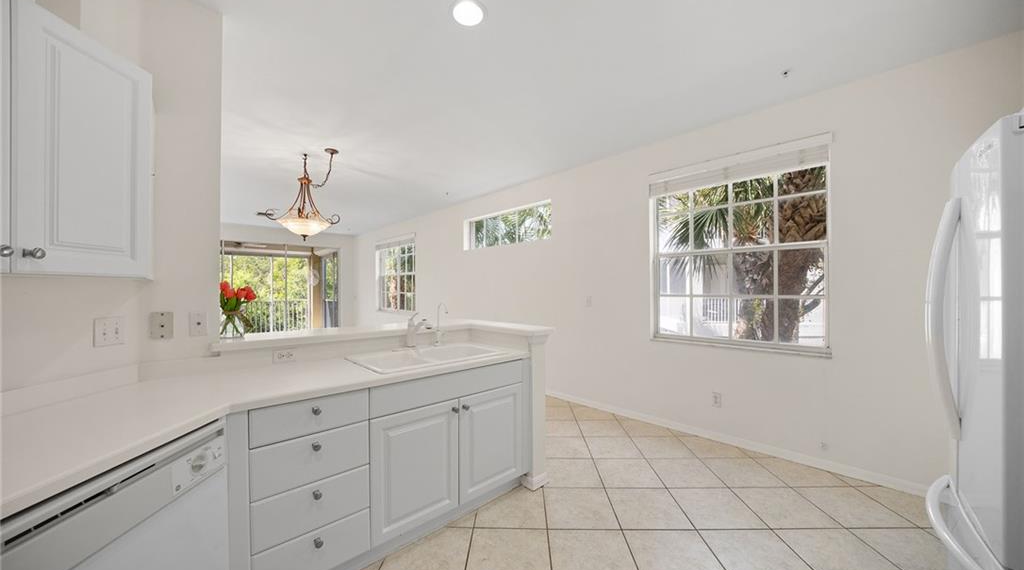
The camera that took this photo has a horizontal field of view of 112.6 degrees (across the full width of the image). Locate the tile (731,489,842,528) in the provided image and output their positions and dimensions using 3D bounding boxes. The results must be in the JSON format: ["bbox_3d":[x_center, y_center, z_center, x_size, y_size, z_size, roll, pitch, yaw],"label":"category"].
[{"bbox_3d":[1.632,1.341,2.056,0.405,0.012,0.385,0,0,-1],"label":"tile"}]

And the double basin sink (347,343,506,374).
[{"bbox_3d":[-0.516,0.525,2.125,0.820,0.190,0.530,0,0,-44],"label":"double basin sink"}]

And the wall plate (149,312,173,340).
[{"bbox_3d":[-1.612,0.190,1.570,0.077,0.124,0.008,0,0,-41],"label":"wall plate"}]

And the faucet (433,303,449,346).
[{"bbox_3d":[-0.510,0.280,2.385,0.055,0.310,0.130,0,0,-44],"label":"faucet"}]

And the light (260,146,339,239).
[{"bbox_3d":[-2.180,-0.925,3.600,0.700,0.910,0.700,0,0,0],"label":"light"}]

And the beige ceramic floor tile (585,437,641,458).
[{"bbox_3d":[0.826,1.341,2.804,0.405,0.012,0.385,0,0,-1],"label":"beige ceramic floor tile"}]

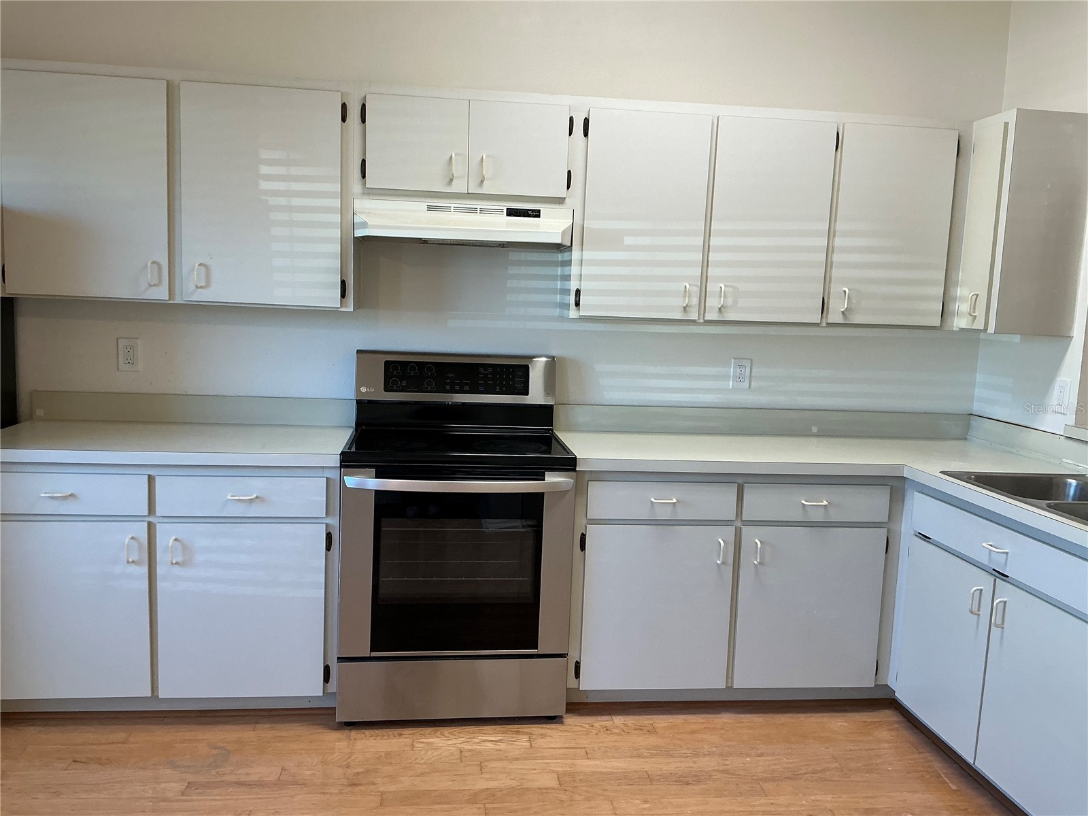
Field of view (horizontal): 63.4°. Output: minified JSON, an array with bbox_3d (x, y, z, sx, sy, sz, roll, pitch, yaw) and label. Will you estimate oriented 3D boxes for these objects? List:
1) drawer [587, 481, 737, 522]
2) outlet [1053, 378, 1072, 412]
[{"bbox_3d":[0.376,0.288,3.157,0.511,0.127,0.450,1,7,-7],"label":"drawer"},{"bbox_3d":[1.859,-0.041,3.164,0.012,0.119,0.074,1,7,-7],"label":"outlet"}]

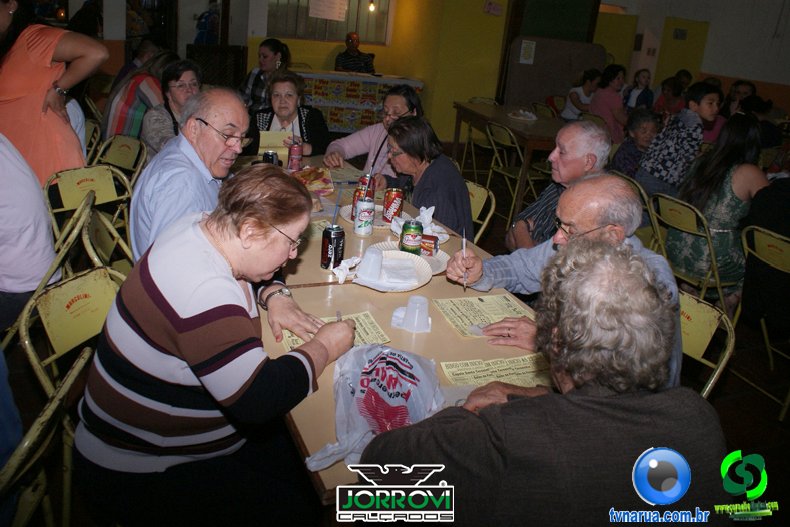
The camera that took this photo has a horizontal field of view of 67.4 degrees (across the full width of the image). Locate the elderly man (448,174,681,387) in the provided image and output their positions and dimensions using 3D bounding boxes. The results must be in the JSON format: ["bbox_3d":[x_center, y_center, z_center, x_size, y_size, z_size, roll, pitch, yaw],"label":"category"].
[{"bbox_3d":[0.438,0.288,1.712,0.680,1.130,0.540,-2,23,-17],"label":"elderly man"}]

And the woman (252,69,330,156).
[{"bbox_3d":[-0.563,-0.484,3.407,0.520,1.170,0.650,-1,22,-13],"label":"woman"}]

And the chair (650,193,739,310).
[{"bbox_3d":[1.531,0.048,3.054,0.460,0.790,0.400,-4,23,-22],"label":"chair"}]

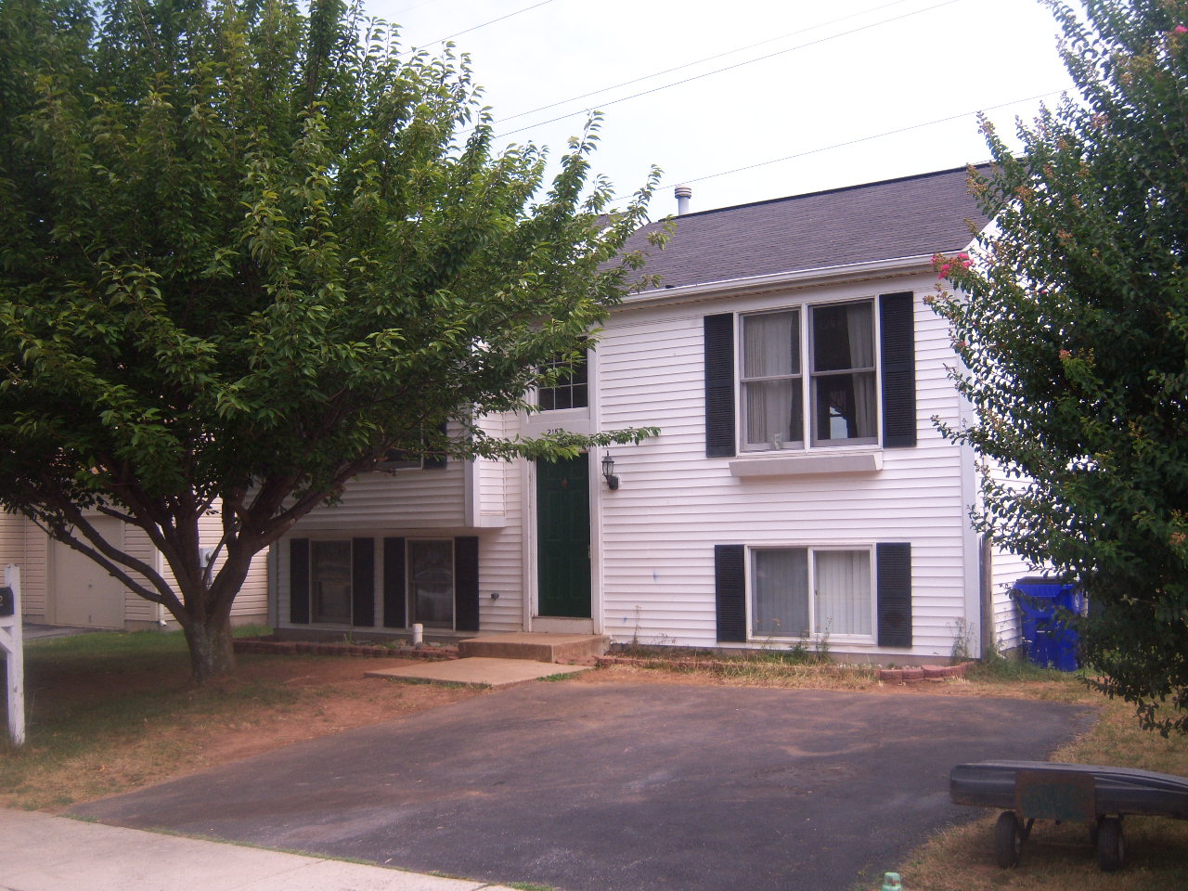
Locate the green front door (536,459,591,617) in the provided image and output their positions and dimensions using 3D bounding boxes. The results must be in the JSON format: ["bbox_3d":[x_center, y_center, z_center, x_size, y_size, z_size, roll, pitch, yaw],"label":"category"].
[{"bbox_3d":[-0.343,1.116,15.278,0.815,2.004,0.060,-4,-5,31],"label":"green front door"}]

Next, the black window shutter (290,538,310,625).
[{"bbox_3d":[-4.208,1.936,17.624,0.370,1.202,0.035,-4,-5,31],"label":"black window shutter"}]

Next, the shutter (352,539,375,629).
[{"bbox_3d":[-3.183,1.880,16.996,0.382,1.211,0.035,-4,-5,31],"label":"shutter"}]

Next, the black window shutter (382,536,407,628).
[{"bbox_3d":[-2.705,1.852,16.703,0.375,1.212,0.035,-4,-5,31],"label":"black window shutter"}]

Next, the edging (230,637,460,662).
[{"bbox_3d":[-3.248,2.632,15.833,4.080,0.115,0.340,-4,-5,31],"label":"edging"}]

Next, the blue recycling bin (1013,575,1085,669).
[{"bbox_3d":[4.953,1.923,13.369,0.615,1.010,0.740,-4,-5,31],"label":"blue recycling bin"}]

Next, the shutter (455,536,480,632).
[{"bbox_3d":[-1.623,1.780,15.861,0.381,1.209,0.035,-4,-5,31],"label":"shutter"}]

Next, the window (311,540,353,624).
[{"bbox_3d":[-3.630,1.893,17.133,0.822,1.183,0.080,-4,-5,31],"label":"window"}]

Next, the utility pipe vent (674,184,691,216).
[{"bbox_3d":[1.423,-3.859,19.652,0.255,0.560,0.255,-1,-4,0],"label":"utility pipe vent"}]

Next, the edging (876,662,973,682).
[{"bbox_3d":[3.316,2.257,12.342,0.740,0.120,0.760,-4,-5,31],"label":"edging"}]

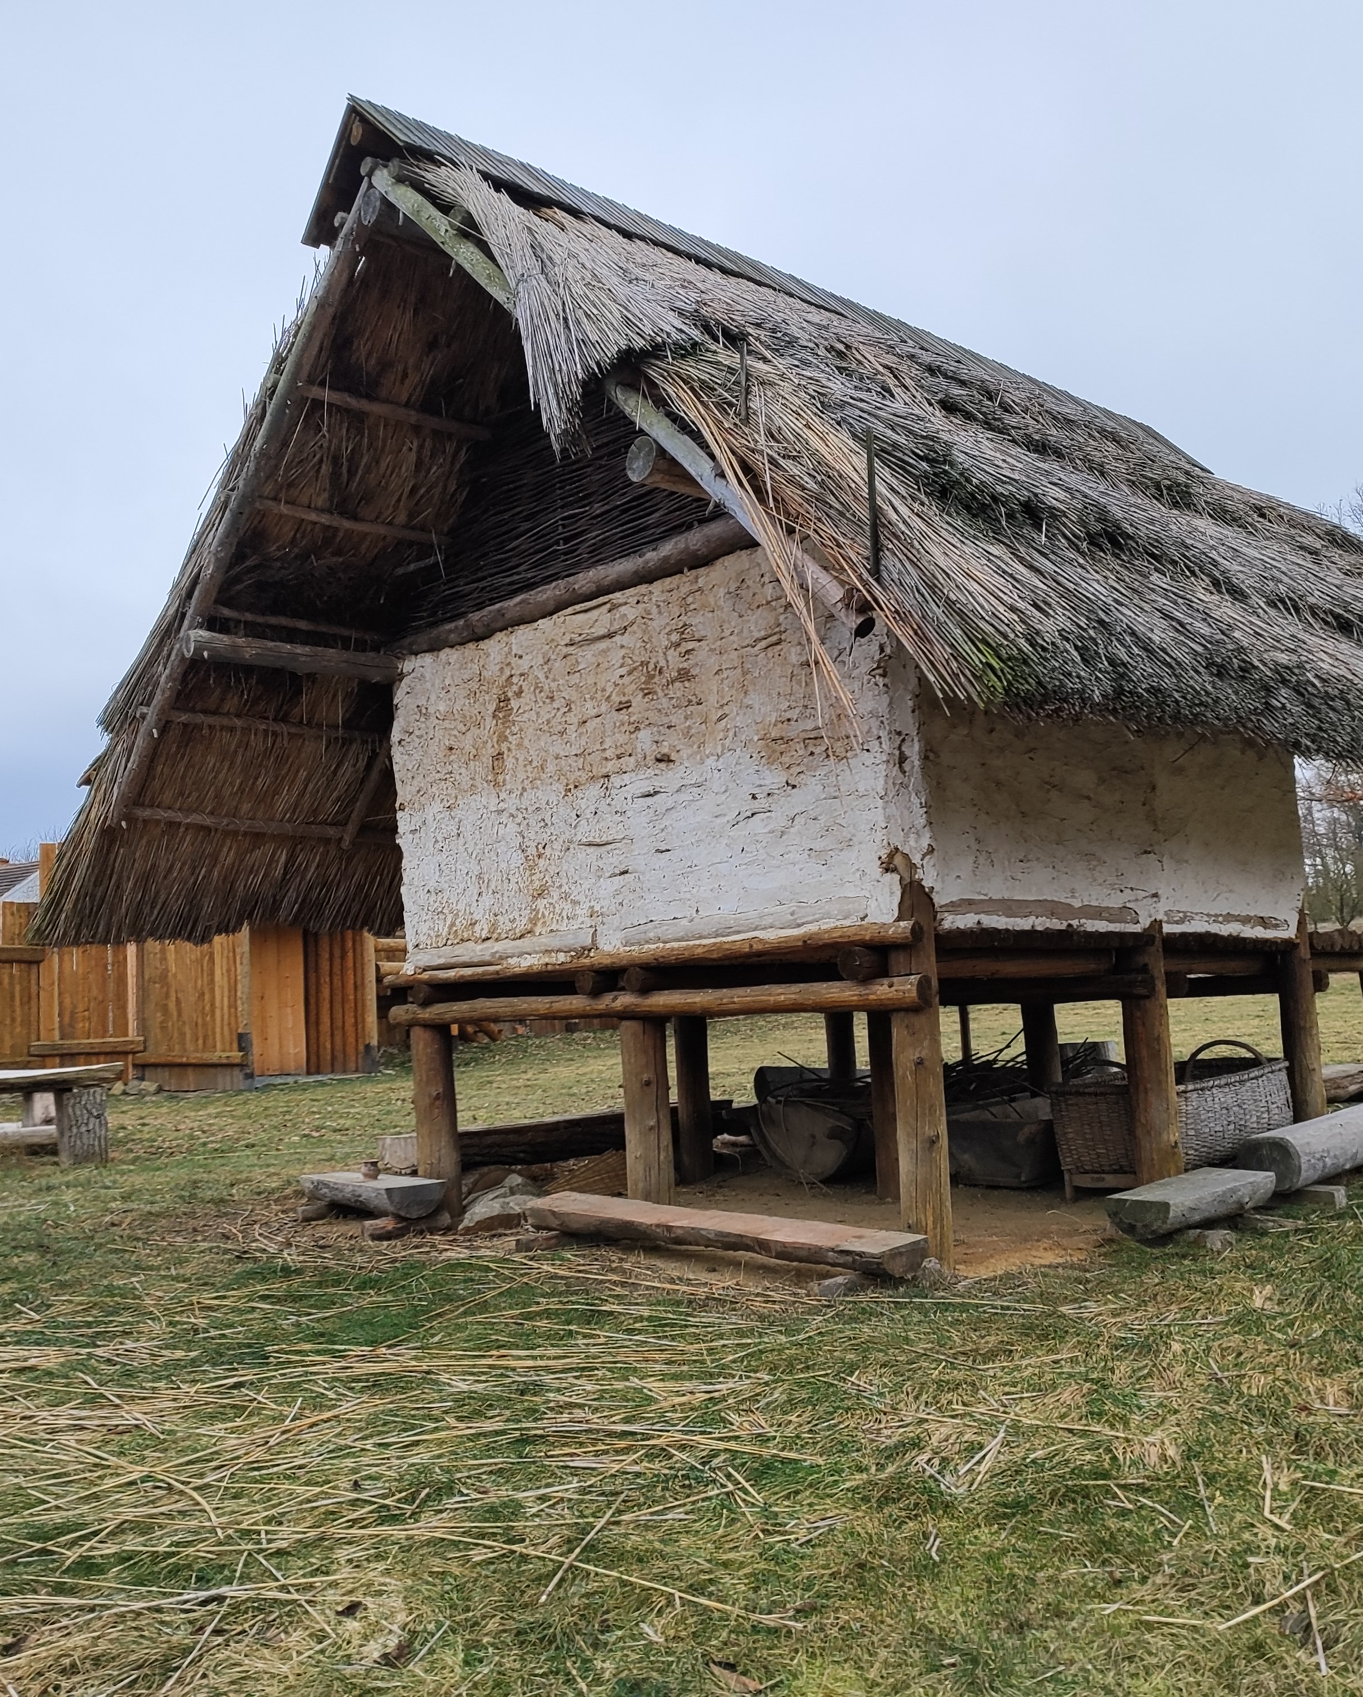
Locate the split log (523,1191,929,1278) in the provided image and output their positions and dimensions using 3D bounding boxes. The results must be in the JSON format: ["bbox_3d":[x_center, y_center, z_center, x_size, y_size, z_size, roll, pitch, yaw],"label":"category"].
[{"bbox_3d":[0.092,1.691,6.896,0.420,0.120,2.380,1,-7,-37],"label":"split log"}]

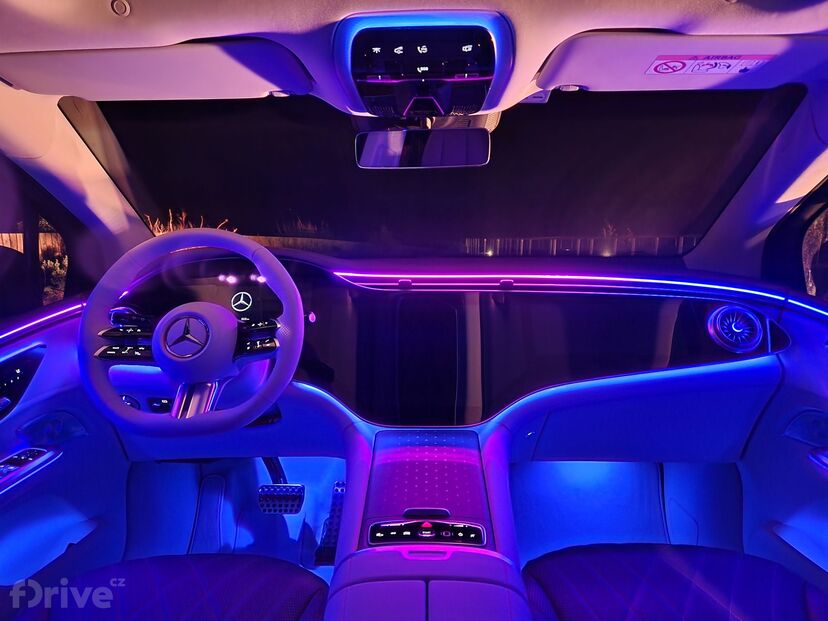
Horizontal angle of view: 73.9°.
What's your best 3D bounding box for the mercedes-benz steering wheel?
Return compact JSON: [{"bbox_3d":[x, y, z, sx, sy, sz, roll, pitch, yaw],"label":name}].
[{"bbox_3d":[-0.373,0.033,0.944,0.372,0.360,0.100,0,-16,1],"label":"mercedes-benz steering wheel"}]

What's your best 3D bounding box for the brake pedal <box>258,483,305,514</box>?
[{"bbox_3d":[-0.316,0.448,1.310,0.108,0.072,0.035,0,-23,1],"label":"brake pedal"}]

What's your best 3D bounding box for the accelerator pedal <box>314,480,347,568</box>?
[{"bbox_3d":[-0.204,0.524,1.360,0.065,0.210,0.040,0,-30,1],"label":"accelerator pedal"}]

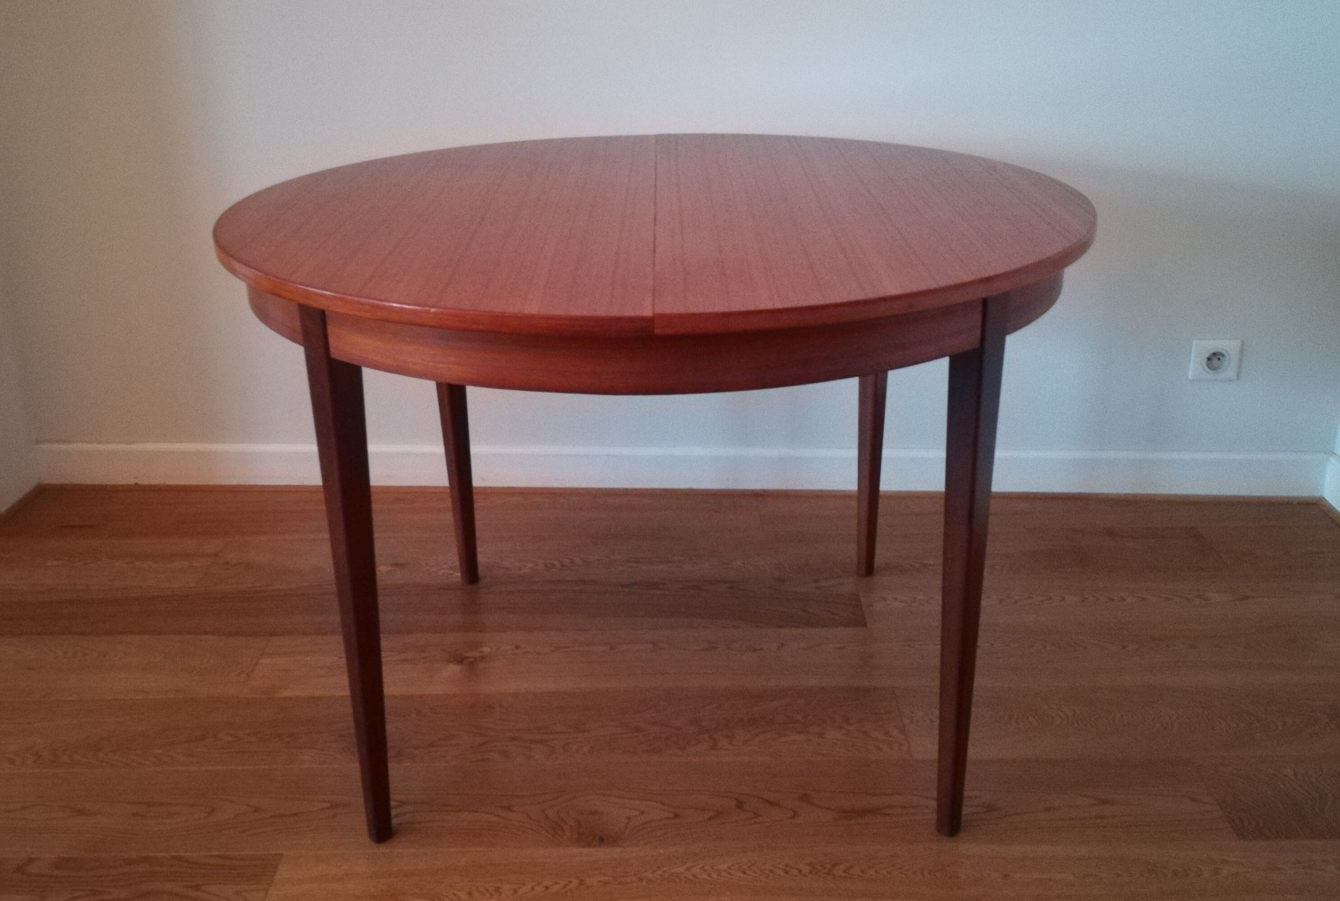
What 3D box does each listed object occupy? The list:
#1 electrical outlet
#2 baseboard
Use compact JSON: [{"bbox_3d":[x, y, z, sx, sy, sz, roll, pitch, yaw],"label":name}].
[{"bbox_3d":[1.024,-0.169,2.516,0.087,0.076,0.013,0,22,3],"label":"electrical outlet"},{"bbox_3d":[-0.015,0.038,2.661,2.557,0.092,0.014,0,22,3],"label":"baseboard"}]

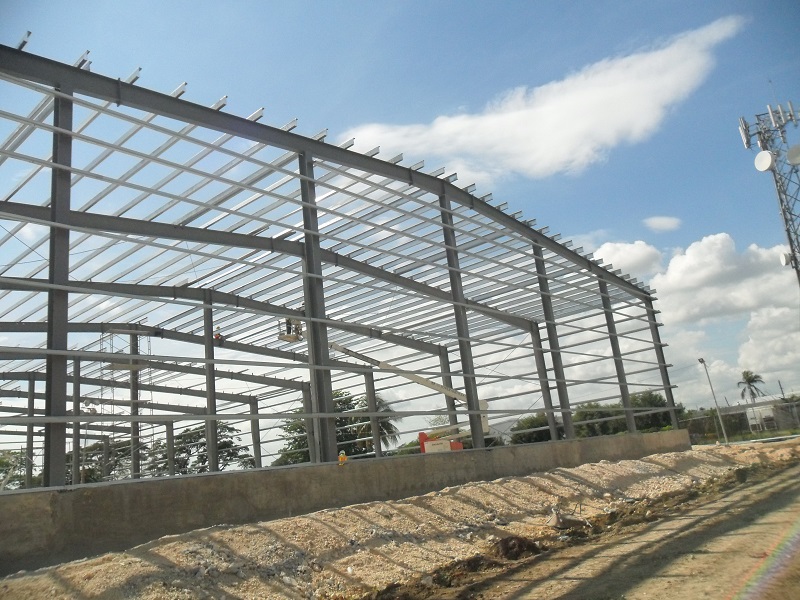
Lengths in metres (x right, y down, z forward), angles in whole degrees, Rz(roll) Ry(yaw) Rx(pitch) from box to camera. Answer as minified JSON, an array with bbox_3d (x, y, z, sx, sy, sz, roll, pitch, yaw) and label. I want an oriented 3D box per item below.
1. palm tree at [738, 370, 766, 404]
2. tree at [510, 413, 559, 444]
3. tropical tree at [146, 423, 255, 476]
[{"bbox_3d":[64.950,18.730,114.000,5.200,12.000,5.200,-14,-17,27],"label":"palm tree"},{"bbox_3d":[18.590,18.730,85.000,6.600,6.900,6.200,-9,-15,10],"label":"tree"},{"bbox_3d":[-39.320,31.440,123.000,20.800,14.300,18.500,-1,-16,-18],"label":"tropical tree"}]

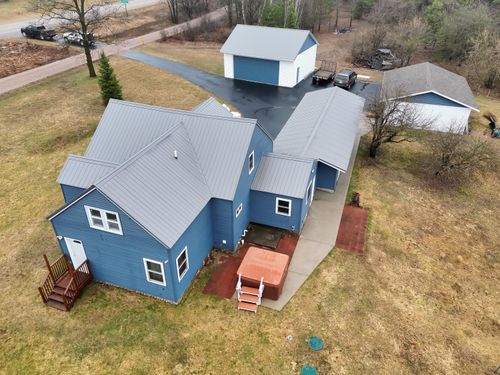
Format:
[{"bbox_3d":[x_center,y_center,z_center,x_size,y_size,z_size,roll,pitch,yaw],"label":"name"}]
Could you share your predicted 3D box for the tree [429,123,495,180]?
[{"bbox_3d":[15.647,-2.663,25.649,4.536,3.468,4.536,11,34,16],"label":"tree"}]

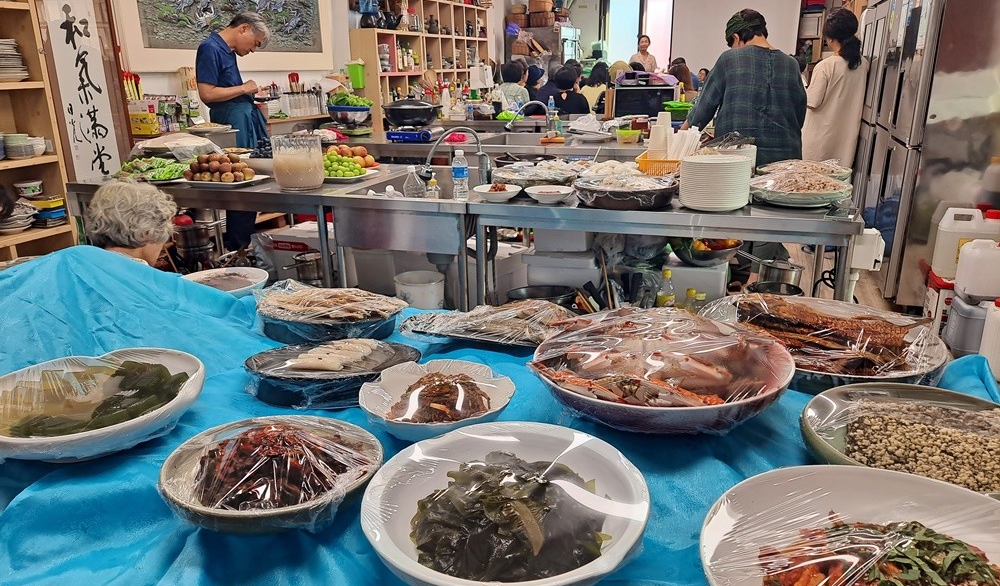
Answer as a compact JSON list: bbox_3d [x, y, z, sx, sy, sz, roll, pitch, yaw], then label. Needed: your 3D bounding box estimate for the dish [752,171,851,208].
[{"bbox_3d":[1.070,-0.376,2.458,0.345,0.110,0.345,5,19,19],"label":"dish"}]

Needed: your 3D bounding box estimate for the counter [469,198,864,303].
[{"bbox_3d":[0.610,0.026,2.681,1.256,0.805,0.660,6,19,18],"label":"counter"}]

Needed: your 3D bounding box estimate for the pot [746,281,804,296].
[{"bbox_3d":[1.241,0.041,3.146,0.275,0.125,0.275,5,19,19],"label":"pot"}]

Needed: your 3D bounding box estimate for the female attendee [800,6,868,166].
[{"bbox_3d":[2.040,-0.962,4.430,0.450,1.588,0.330,-4,18,-11],"label":"female attendee"}]

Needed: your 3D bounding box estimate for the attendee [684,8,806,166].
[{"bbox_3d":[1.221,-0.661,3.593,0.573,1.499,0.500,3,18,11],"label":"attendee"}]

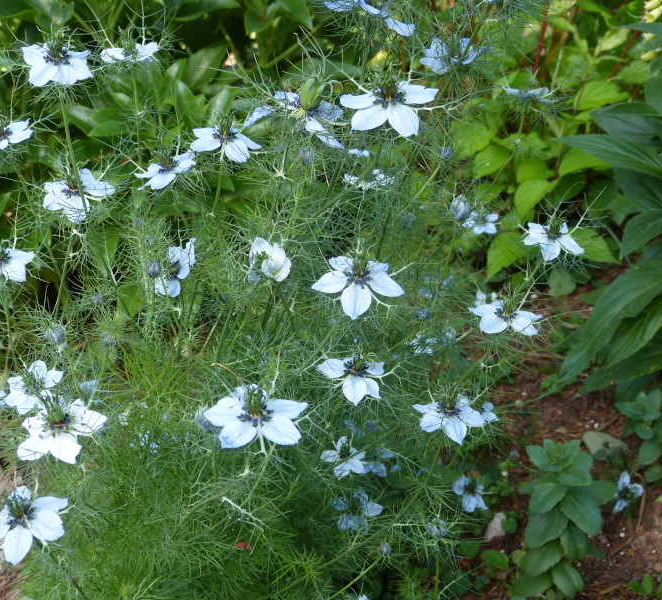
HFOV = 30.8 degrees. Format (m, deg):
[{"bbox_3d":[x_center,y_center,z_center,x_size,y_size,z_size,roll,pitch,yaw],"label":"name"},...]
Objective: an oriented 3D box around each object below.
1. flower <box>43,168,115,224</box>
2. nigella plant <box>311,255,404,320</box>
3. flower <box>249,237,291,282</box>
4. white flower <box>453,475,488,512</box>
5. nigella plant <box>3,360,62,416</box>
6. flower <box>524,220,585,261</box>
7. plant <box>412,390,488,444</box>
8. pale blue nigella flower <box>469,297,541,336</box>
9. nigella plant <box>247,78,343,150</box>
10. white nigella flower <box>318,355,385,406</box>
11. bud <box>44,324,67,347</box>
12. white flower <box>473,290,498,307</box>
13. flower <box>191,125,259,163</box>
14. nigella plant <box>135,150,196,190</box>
[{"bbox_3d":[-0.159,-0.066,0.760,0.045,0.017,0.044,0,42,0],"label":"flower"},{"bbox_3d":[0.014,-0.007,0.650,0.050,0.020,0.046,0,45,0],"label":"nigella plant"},{"bbox_3d":[-0.039,-0.026,0.780,0.028,0.028,0.025,14,28,27],"label":"flower"},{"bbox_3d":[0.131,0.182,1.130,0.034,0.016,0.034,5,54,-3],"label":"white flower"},{"bbox_3d":[-0.204,0.060,0.820,0.043,0.020,0.043,-6,49,6],"label":"nigella plant"},{"bbox_3d":[0.172,-0.047,0.930,0.046,0.020,0.041,7,44,10],"label":"flower"},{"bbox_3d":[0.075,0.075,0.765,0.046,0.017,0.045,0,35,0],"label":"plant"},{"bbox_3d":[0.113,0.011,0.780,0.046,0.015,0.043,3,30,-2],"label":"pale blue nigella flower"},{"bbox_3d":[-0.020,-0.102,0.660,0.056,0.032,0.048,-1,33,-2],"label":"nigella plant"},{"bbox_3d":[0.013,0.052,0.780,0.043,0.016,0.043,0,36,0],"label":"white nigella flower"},{"bbox_3d":[-0.181,0.023,0.790,0.015,0.015,0.015,-7,33,4],"label":"bud"},{"bbox_3d":[0.138,-0.001,1.070,0.026,0.016,0.024,5,43,7],"label":"white flower"},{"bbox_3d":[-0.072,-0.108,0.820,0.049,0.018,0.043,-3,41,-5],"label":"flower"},{"bbox_3d":[-0.120,-0.094,0.870,0.044,0.019,0.044,-14,27,6],"label":"nigella plant"}]

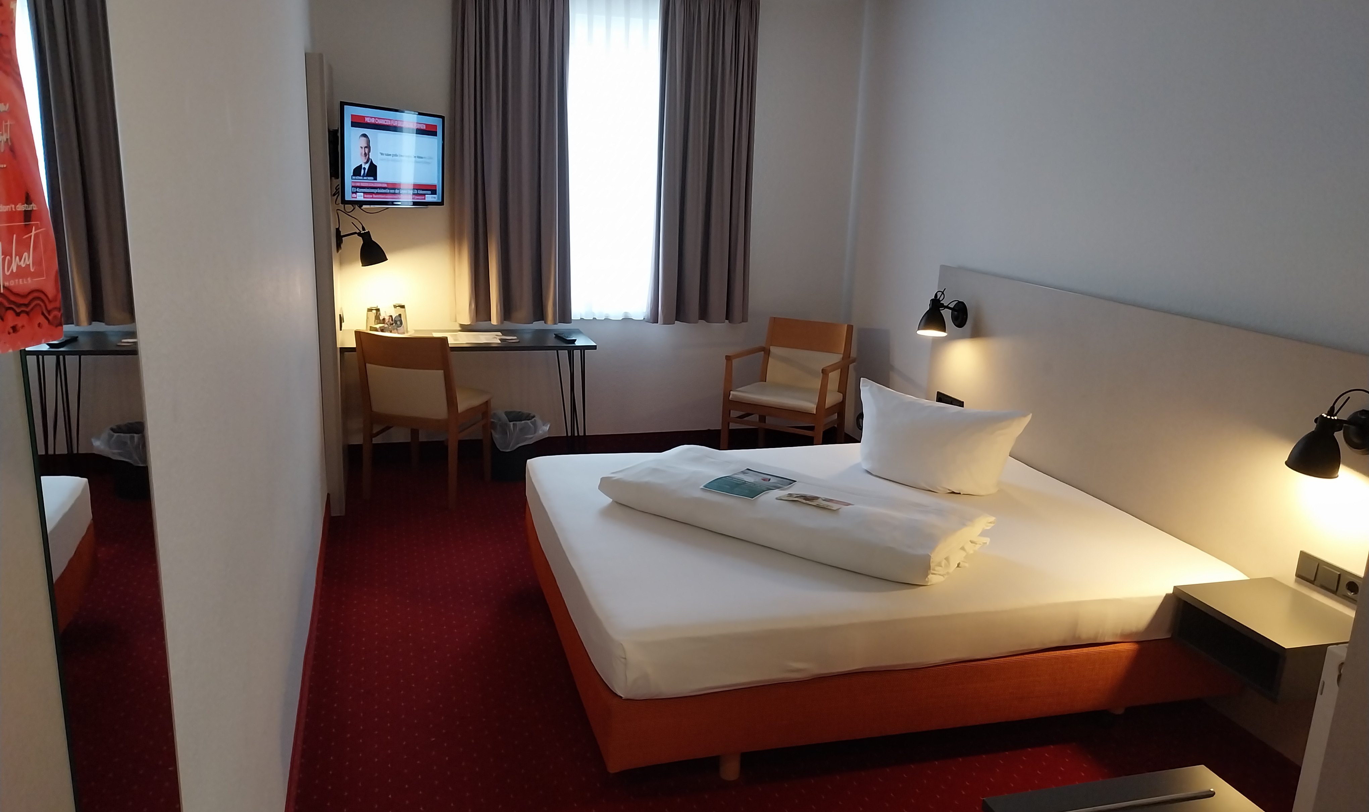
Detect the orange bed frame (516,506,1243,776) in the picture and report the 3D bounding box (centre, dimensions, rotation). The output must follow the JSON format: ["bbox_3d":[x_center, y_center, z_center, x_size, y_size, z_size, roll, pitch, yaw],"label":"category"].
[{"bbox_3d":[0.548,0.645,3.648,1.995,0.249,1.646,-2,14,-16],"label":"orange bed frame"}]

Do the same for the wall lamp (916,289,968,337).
[{"bbox_3d":[1.156,-0.430,4.656,0.209,0.209,0.147,-2,14,-16],"label":"wall lamp"}]

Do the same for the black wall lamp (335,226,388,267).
[{"bbox_3d":[-1.503,-0.745,4.798,0.217,0.178,0.147,-2,14,-16],"label":"black wall lamp"}]

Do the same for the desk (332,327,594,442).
[{"bbox_3d":[-1.043,0.045,4.979,1.144,0.750,0.476,-2,14,-16],"label":"desk"}]

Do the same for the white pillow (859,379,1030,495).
[{"bbox_3d":[0.968,0.123,3.928,0.676,0.334,0.199,13,17,38],"label":"white pillow"}]

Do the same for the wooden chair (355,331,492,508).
[{"bbox_3d":[-1.230,0.024,4.899,0.476,0.823,0.550,5,14,11],"label":"wooden chair"}]

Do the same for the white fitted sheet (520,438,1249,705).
[{"bbox_3d":[0.558,0.445,3.604,1.989,0.171,1.638,-2,14,-16],"label":"white fitted sheet"}]

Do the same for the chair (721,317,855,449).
[{"bbox_3d":[0.549,-0.013,5.349,0.546,0.808,0.562,9,15,26],"label":"chair"}]

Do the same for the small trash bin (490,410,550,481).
[{"bbox_3d":[-0.833,0.199,5.279,0.253,0.331,0.244,-2,14,-16],"label":"small trash bin"}]

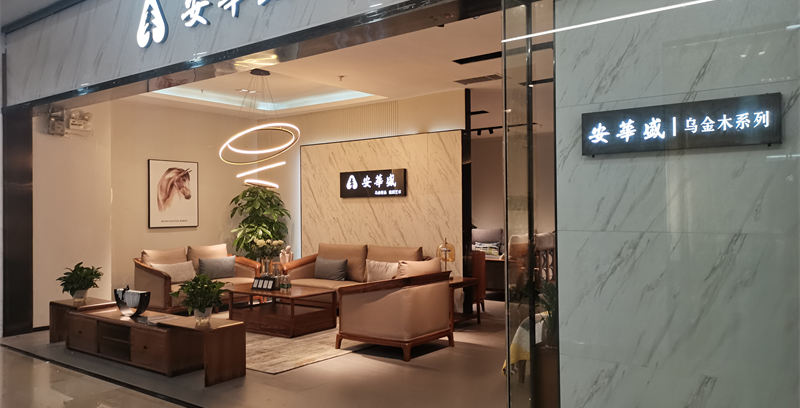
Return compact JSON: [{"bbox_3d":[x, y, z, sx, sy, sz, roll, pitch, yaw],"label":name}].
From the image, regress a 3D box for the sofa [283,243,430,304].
[{"bbox_3d":[-0.544,1.093,8.806,2.425,0.911,0.956,-1,-1,37],"label":"sofa"}]

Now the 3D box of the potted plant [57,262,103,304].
[{"bbox_3d":[-3.606,0.877,6.757,0.485,0.456,0.485,-1,-1,37],"label":"potted plant"}]

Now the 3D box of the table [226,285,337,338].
[{"bbox_3d":[-1.443,1.317,7.441,1.029,0.460,0.691,-1,-1,37],"label":"table"}]

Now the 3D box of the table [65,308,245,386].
[{"bbox_3d":[-2.465,1.314,5.915,2.455,0.463,0.448,-1,-1,37],"label":"table"}]

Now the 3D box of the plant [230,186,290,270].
[{"bbox_3d":[-2.343,0.638,10.106,0.956,1.882,0.956,-1,-1,37],"label":"plant"}]

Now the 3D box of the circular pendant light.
[{"bbox_3d":[-1.811,-0.973,7.747,1.000,1.544,1.000,-1,0,0],"label":"circular pendant light"}]

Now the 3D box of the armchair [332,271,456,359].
[{"bbox_3d":[-0.066,1.104,6.328,0.956,0.838,0.794,-1,-1,37],"label":"armchair"}]

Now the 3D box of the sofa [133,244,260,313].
[{"bbox_3d":[-2.890,1.117,8.652,0.882,0.911,1.543,-1,-1,37],"label":"sofa"}]

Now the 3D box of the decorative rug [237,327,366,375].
[{"bbox_3d":[-1.584,1.541,7.418,3.175,0.015,2.749,-1,-1,37],"label":"decorative rug"}]

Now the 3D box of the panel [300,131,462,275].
[{"bbox_3d":[-0.386,0.272,9.367,3.205,2.558,0.073,-1,-1,37],"label":"panel"}]

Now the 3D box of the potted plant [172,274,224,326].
[{"bbox_3d":[-1.802,0.847,5.450,0.456,0.456,0.456,-1,-1,37],"label":"potted plant"}]

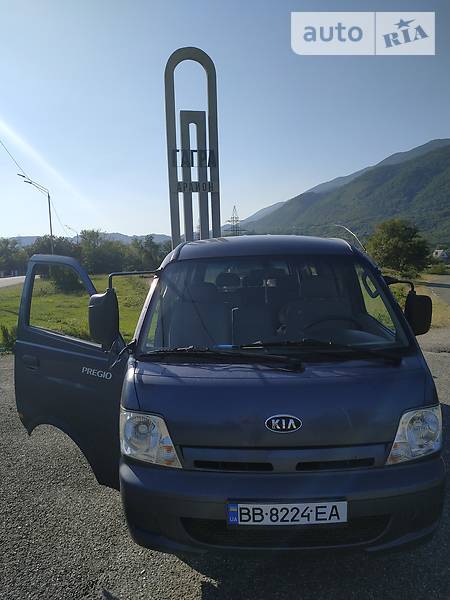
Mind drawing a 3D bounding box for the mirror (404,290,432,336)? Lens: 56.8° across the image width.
[{"bbox_3d":[1.206,0.087,2.600,0.190,0.290,0.120,-1,6,7],"label":"mirror"}]

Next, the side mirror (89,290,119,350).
[{"bbox_3d":[-0.669,0.108,2.300,0.180,0.330,0.130,-2,6,-5],"label":"side mirror"}]

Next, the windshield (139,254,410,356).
[{"bbox_3d":[0.258,0.017,2.531,1.500,0.740,0.170,-2,-37,1],"label":"windshield"}]

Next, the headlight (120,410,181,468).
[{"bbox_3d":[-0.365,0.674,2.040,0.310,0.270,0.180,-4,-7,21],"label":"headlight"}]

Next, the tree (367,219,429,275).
[{"bbox_3d":[14.928,-4.543,36.000,5.200,4.800,5.000,1,6,24],"label":"tree"}]

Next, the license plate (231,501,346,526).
[{"bbox_3d":[0.276,0.942,1.840,0.525,0.113,0.020,-2,17,1],"label":"license plate"}]

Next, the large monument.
[{"bbox_3d":[-1.742,-7.559,24.471,3.100,13.680,0.600,-2,6,-6],"label":"large monument"}]

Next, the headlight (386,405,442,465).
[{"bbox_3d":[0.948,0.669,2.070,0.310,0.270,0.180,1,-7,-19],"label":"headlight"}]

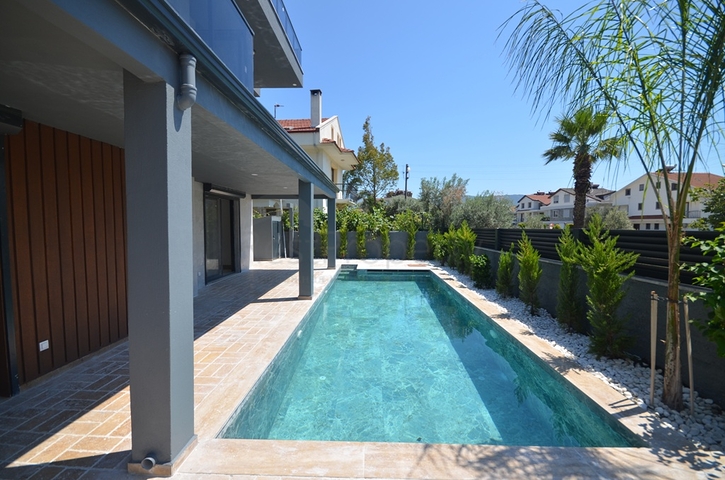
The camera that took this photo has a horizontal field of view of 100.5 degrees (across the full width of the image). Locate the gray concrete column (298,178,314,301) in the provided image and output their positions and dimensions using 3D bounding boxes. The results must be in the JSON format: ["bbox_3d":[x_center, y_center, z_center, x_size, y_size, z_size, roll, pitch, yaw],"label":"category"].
[{"bbox_3d":[-1.214,0.014,6.546,0.270,2.495,0.270,0,3,2],"label":"gray concrete column"}]

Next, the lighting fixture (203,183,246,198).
[{"bbox_3d":[-3.902,-1.372,8.720,0.178,0.194,2.122,0,3,2],"label":"lighting fixture"}]

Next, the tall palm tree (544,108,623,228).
[{"bbox_3d":[8.854,-2.106,12.142,3.200,6.246,3.200,0,3,2],"label":"tall palm tree"}]

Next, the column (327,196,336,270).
[{"bbox_3d":[-1.081,-0.214,10.815,0.270,2.495,0.270,0,3,2],"label":"column"}]

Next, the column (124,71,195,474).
[{"bbox_3d":[-1.356,0.257,2.019,0.270,2.495,0.270,0,3,2],"label":"column"}]

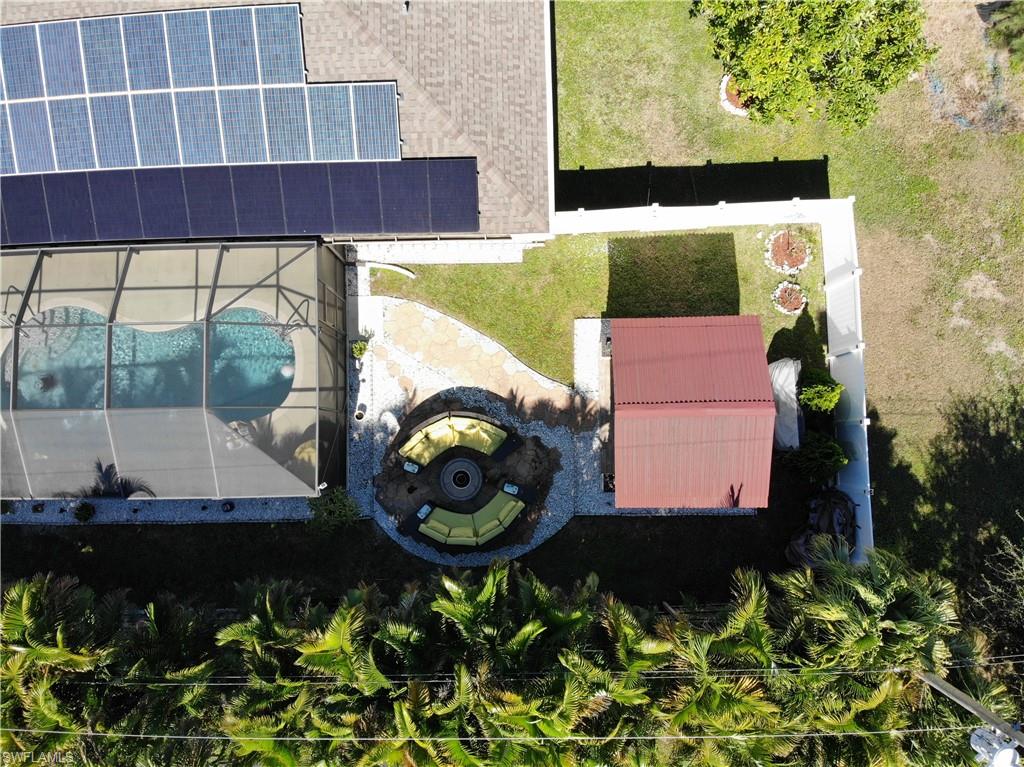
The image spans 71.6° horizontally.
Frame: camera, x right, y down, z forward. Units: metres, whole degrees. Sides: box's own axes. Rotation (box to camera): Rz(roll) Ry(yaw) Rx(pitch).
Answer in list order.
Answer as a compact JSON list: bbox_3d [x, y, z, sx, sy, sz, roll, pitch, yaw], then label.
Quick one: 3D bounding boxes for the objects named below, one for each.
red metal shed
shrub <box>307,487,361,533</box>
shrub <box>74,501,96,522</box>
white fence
[{"bbox_3d":[4.102,0.739,17.275,3.428,3.649,4.330,-1,85,3],"label":"red metal shed"},{"bbox_3d":[-4.691,3.366,18.806,1.200,1.150,1.100,-1,85,3],"label":"shrub"},{"bbox_3d":[-11.724,3.546,19.507,0.530,0.500,0.500,-1,85,3],"label":"shrub"},{"bbox_3d":[4.909,0.238,18.129,7.366,1.940,9.416,-1,85,3],"label":"white fence"}]

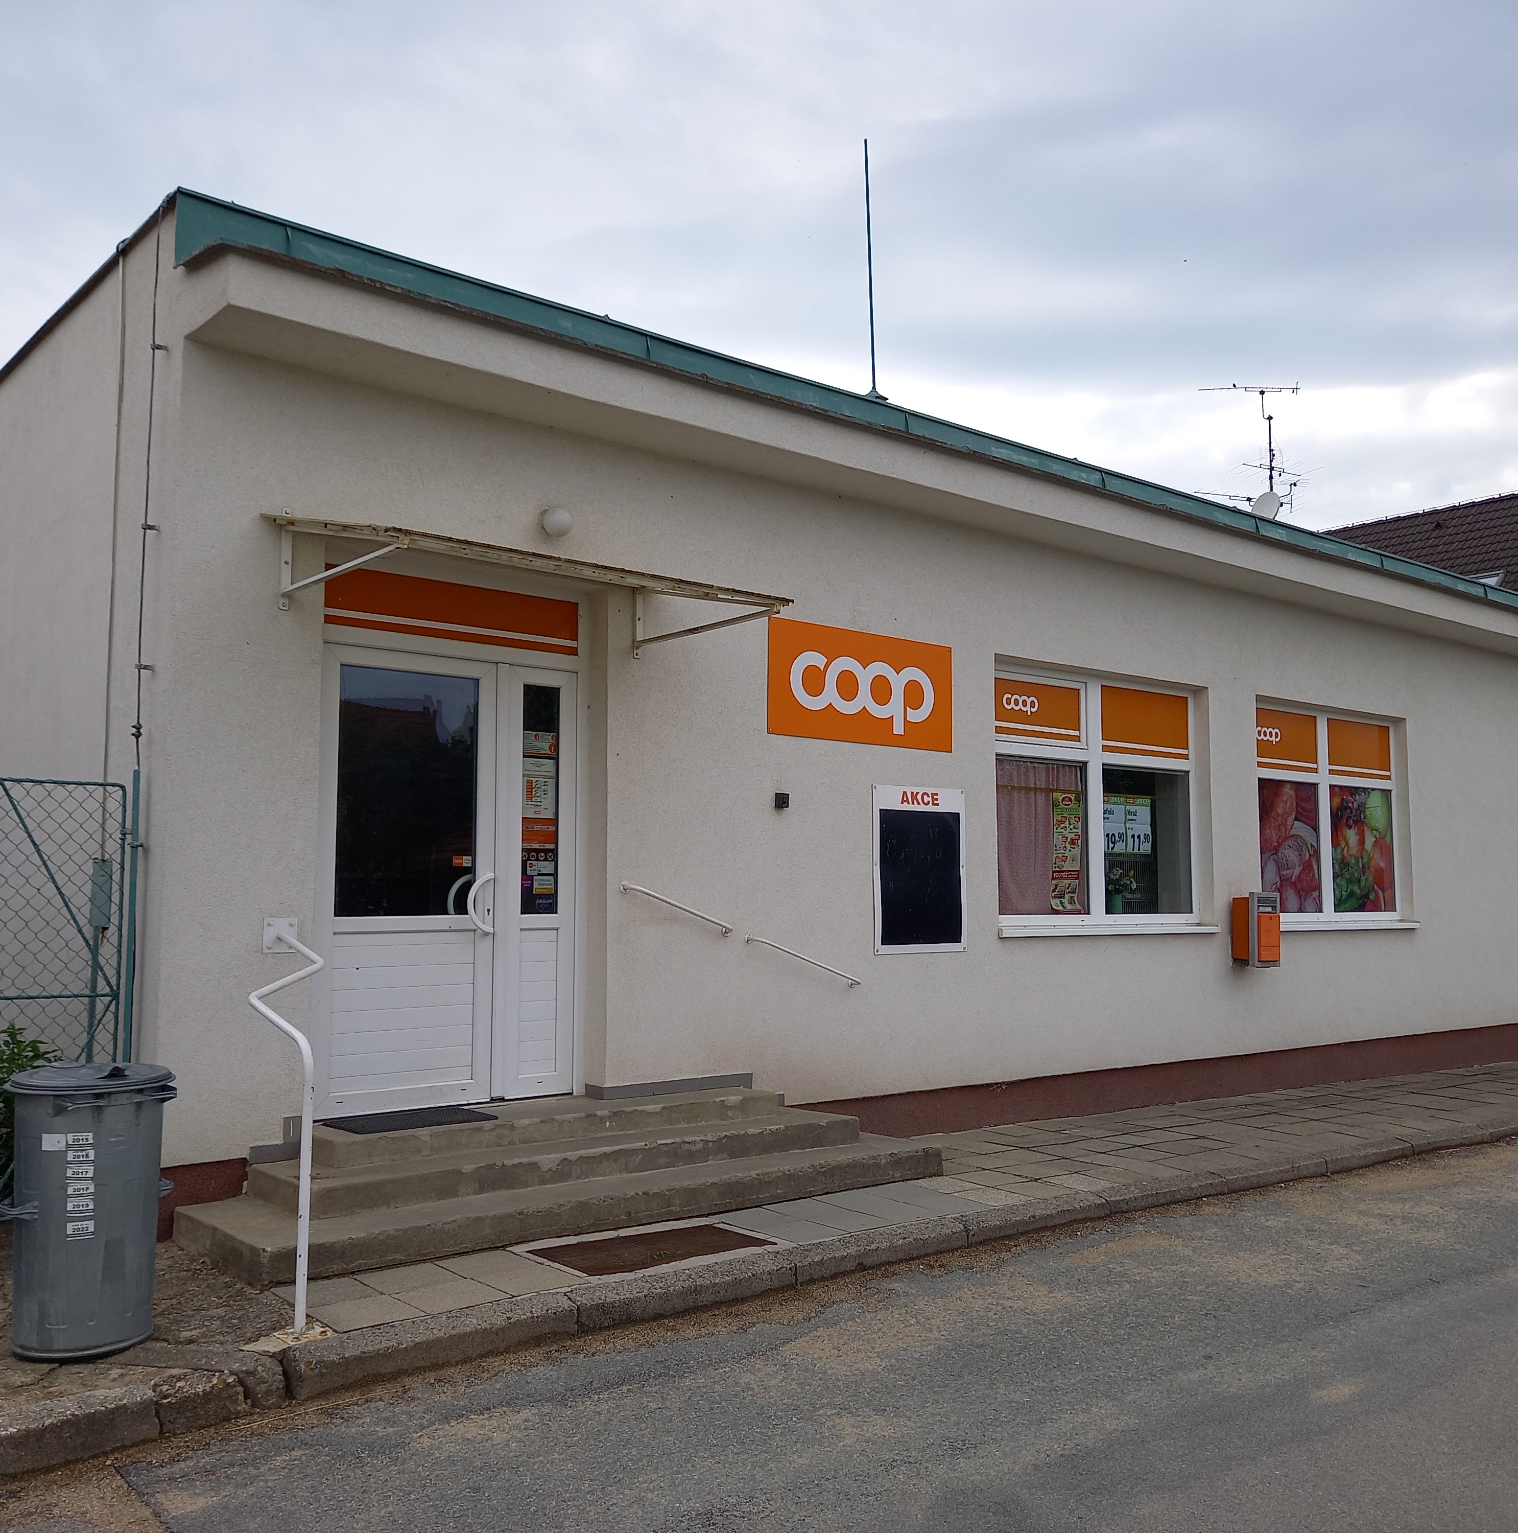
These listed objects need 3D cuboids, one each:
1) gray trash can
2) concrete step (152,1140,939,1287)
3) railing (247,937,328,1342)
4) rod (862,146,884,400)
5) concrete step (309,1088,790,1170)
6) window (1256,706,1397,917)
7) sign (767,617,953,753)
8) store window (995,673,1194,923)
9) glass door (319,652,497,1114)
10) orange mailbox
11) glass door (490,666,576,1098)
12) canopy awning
[{"bbox_3d":[-2.119,1.393,4.664,0.510,0.815,0.500,4,-6,-40],"label":"gray trash can"},{"bbox_3d":[-0.730,1.915,6.678,3.441,0.130,0.986,4,-7,-40],"label":"concrete step"},{"bbox_3d":[-1.758,1.261,5.513,0.561,1.240,1.530,4,-6,-40],"label":"railing"},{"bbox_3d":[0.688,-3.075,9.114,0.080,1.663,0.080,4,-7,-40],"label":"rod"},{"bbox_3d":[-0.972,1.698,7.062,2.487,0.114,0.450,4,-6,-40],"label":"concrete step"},{"bbox_3d":[4.710,0.407,12.288,2.443,1.758,0.100,4,-6,-40],"label":"window"},{"bbox_3d":[0.636,-0.461,8.689,1.509,0.660,0.030,4,-6,-40],"label":"sign"},{"bbox_3d":[2.339,0.238,10.310,2.393,1.736,0.090,4,-7,-40],"label":"store window"},{"bbox_3d":[-1.645,0.537,6.960,0.910,2.153,0.090,4,-6,-40],"label":"glass door"},{"bbox_3d":[3.712,1.221,11.002,0.327,0.545,0.198,4,-7,-40],"label":"orange mailbox"},{"bbox_3d":[-1.141,0.579,7.444,0.480,2.139,0.070,4,-7,-40],"label":"glass door"},{"bbox_3d":[-0.980,-0.885,6.596,2.079,0.481,1.160,4,-6,-40],"label":"canopy awning"}]

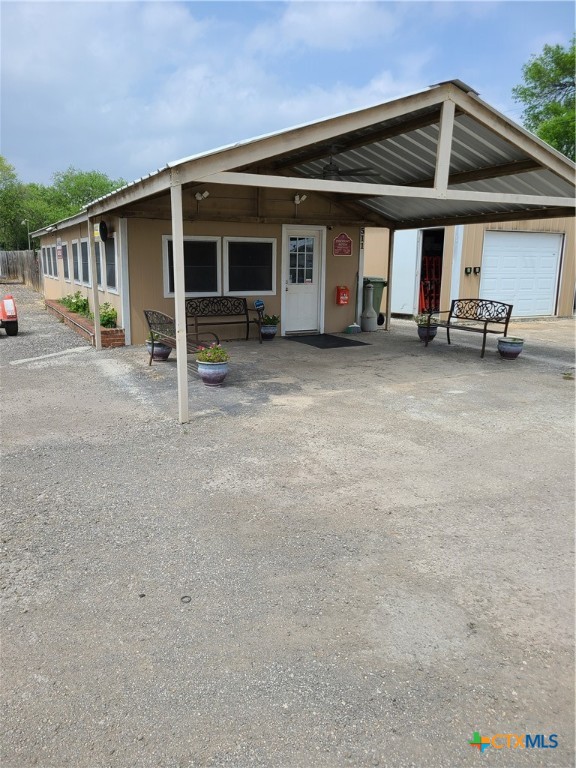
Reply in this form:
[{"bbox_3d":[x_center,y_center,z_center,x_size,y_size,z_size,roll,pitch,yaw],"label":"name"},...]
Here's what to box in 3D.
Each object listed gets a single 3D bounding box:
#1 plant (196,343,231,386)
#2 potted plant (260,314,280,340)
[{"bbox_3d":[-0.935,-0.248,7.176,0.420,0.540,0.420,0,12,0],"label":"plant"},{"bbox_3d":[-0.381,-1.117,11.226,0.360,0.510,0.360,-6,13,-27],"label":"potted plant"}]

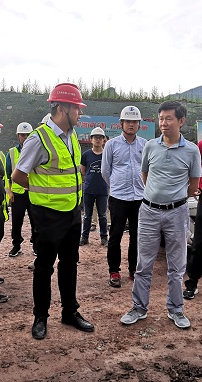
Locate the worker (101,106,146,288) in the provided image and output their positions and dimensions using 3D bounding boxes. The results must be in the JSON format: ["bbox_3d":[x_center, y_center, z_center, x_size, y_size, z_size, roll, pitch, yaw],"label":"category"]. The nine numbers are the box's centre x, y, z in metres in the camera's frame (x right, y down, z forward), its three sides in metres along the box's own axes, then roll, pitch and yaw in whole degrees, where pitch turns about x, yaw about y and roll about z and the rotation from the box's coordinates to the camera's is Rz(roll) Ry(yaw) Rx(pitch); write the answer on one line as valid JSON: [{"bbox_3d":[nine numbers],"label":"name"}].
[{"bbox_3d":[0.270,0.037,4.100,0.540,1.785,0.380,1,5,-2],"label":"worker"}]

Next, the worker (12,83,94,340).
[{"bbox_3d":[-0.325,0.131,2.900,0.460,1.800,0.550,6,7,44],"label":"worker"}]

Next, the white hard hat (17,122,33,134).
[{"bbox_3d":[-1.010,-0.825,5.240,0.220,0.160,0.280,1,5,-10],"label":"white hard hat"}]

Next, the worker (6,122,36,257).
[{"bbox_3d":[-1.010,-0.034,5.330,0.520,1.750,0.380,1,5,-10],"label":"worker"}]

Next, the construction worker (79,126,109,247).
[{"bbox_3d":[-0.075,-0.080,6.000,0.520,1.745,0.340,1,5,0],"label":"construction worker"}]

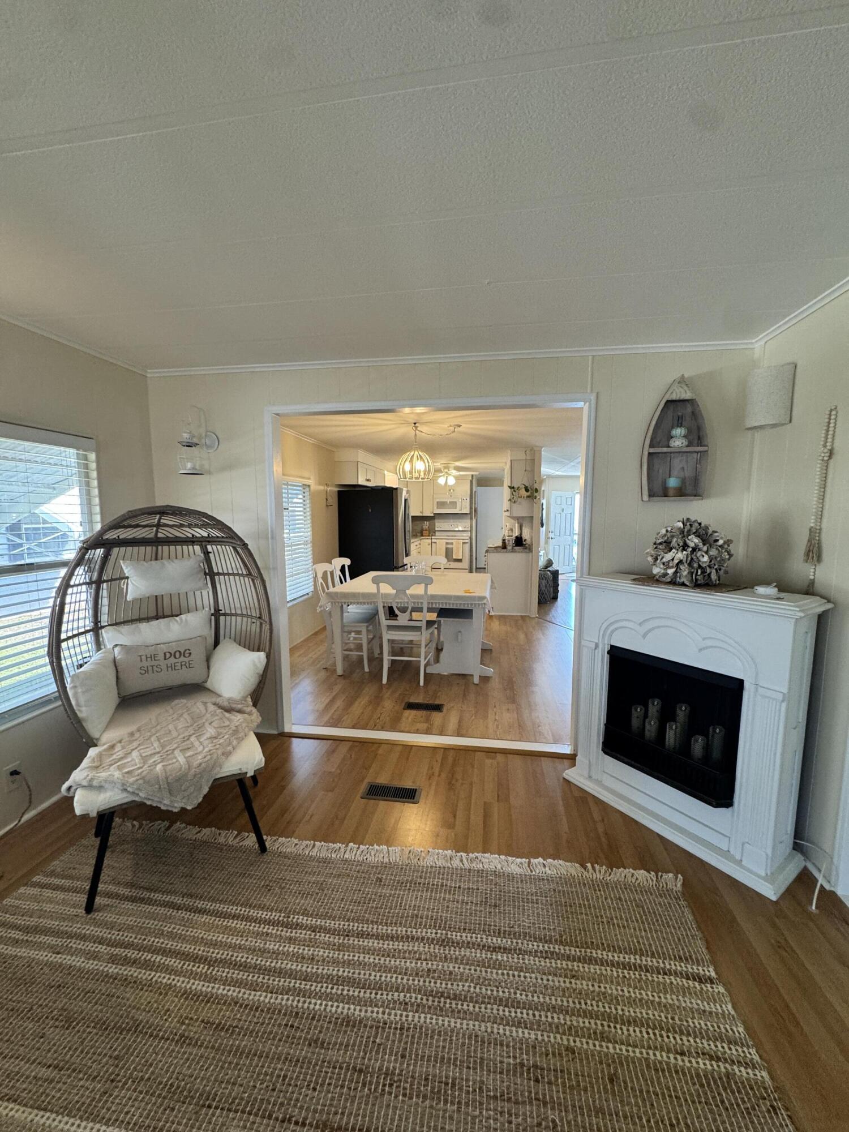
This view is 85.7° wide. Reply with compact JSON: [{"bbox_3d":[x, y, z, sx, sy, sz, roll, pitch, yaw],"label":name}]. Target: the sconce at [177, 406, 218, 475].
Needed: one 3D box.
[{"bbox_3d":[-1.355,-0.744,2.743,0.160,0.400,0.270,1,7,9],"label":"sconce"}]

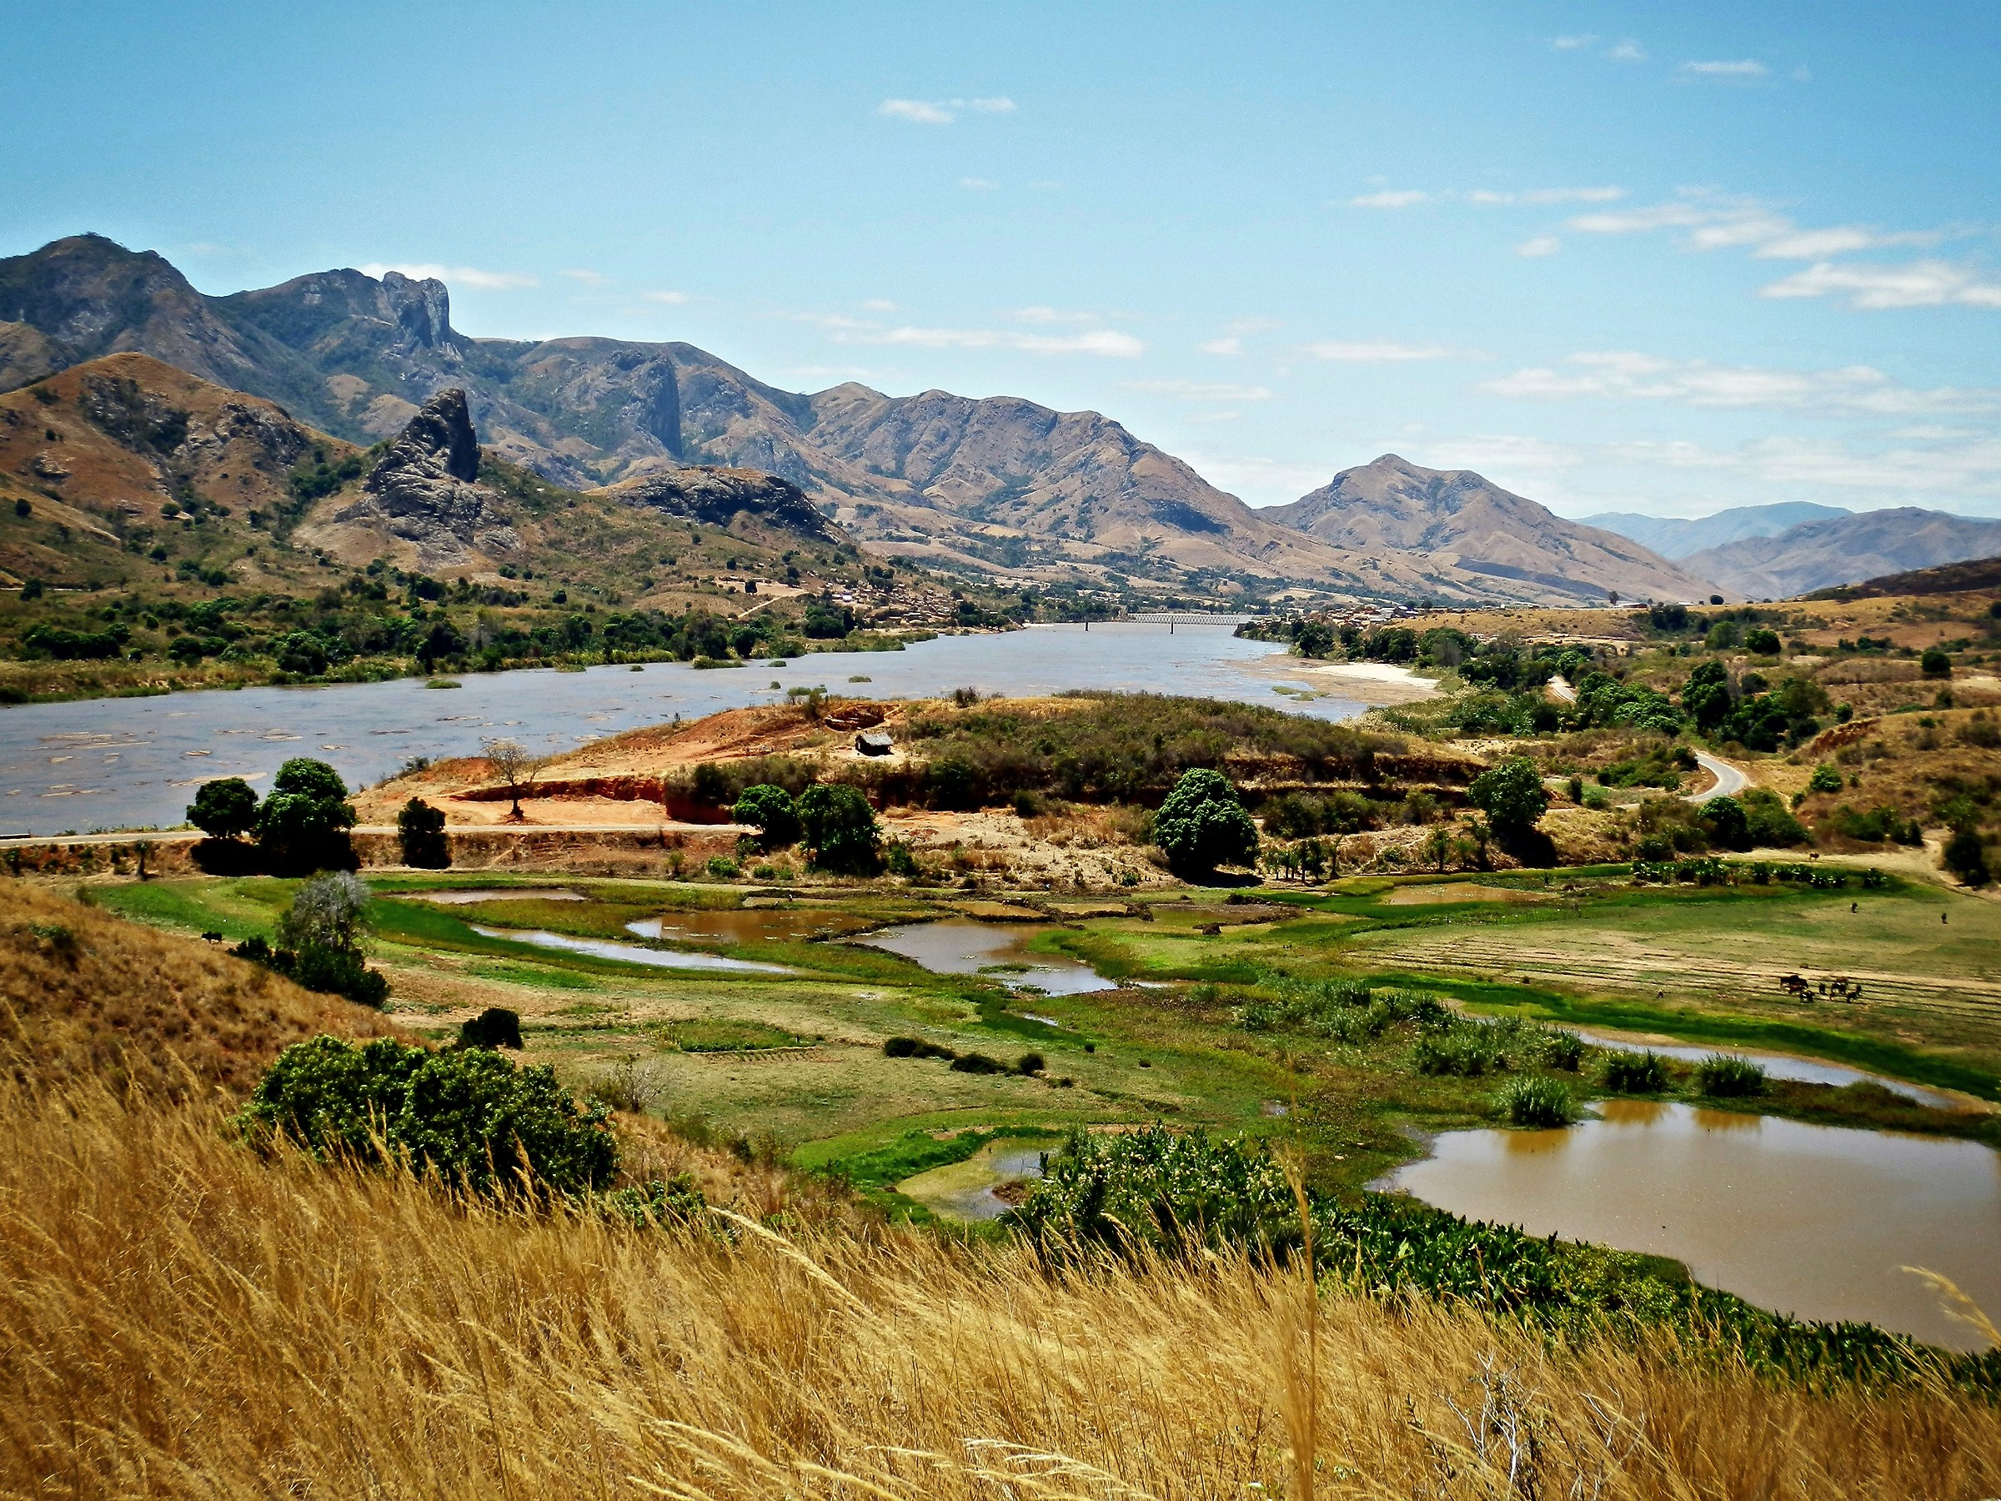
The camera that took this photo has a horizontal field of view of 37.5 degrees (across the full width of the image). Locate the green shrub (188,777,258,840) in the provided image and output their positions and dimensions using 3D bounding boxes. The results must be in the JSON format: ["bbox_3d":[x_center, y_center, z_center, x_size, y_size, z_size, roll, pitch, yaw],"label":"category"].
[{"bbox_3d":[-104.100,7.850,395.000,9.430,8.210,9.430,0,4,0],"label":"green shrub"}]

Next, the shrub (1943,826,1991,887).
[{"bbox_3d":[134.360,14.680,410.000,6.740,8.520,6.740,0,4,0],"label":"shrub"}]

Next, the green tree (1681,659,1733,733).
[{"bbox_3d":[153.400,-11.880,640.000,11.200,15.630,11.200,0,4,0],"label":"green tree"}]

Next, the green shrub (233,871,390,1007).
[{"bbox_3d":[-59.630,16.230,255.000,13.660,11.530,10.240,0,4,0],"label":"green shrub"}]

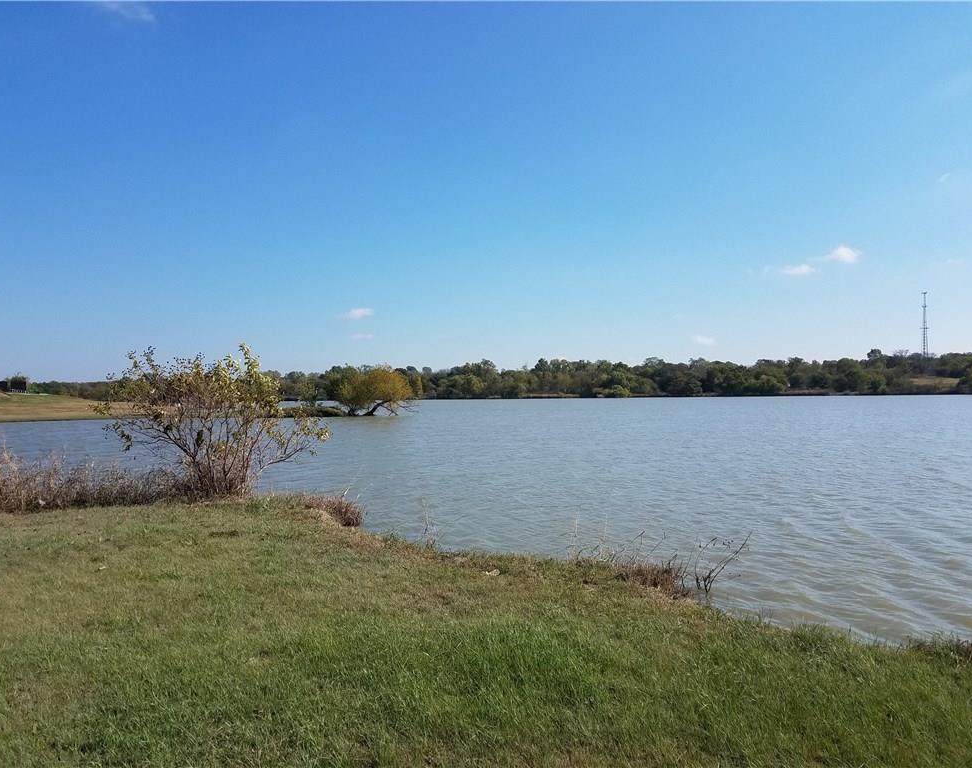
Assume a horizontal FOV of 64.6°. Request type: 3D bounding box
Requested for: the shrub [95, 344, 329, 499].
[{"bbox_3d":[-4.275,0.562,12.000,3.500,2.300,2.800,0,0,0],"label":"shrub"}]

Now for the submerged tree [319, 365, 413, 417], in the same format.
[{"bbox_3d":[-9.167,0.499,59.000,6.800,3.950,5.200,0,0,0],"label":"submerged tree"}]

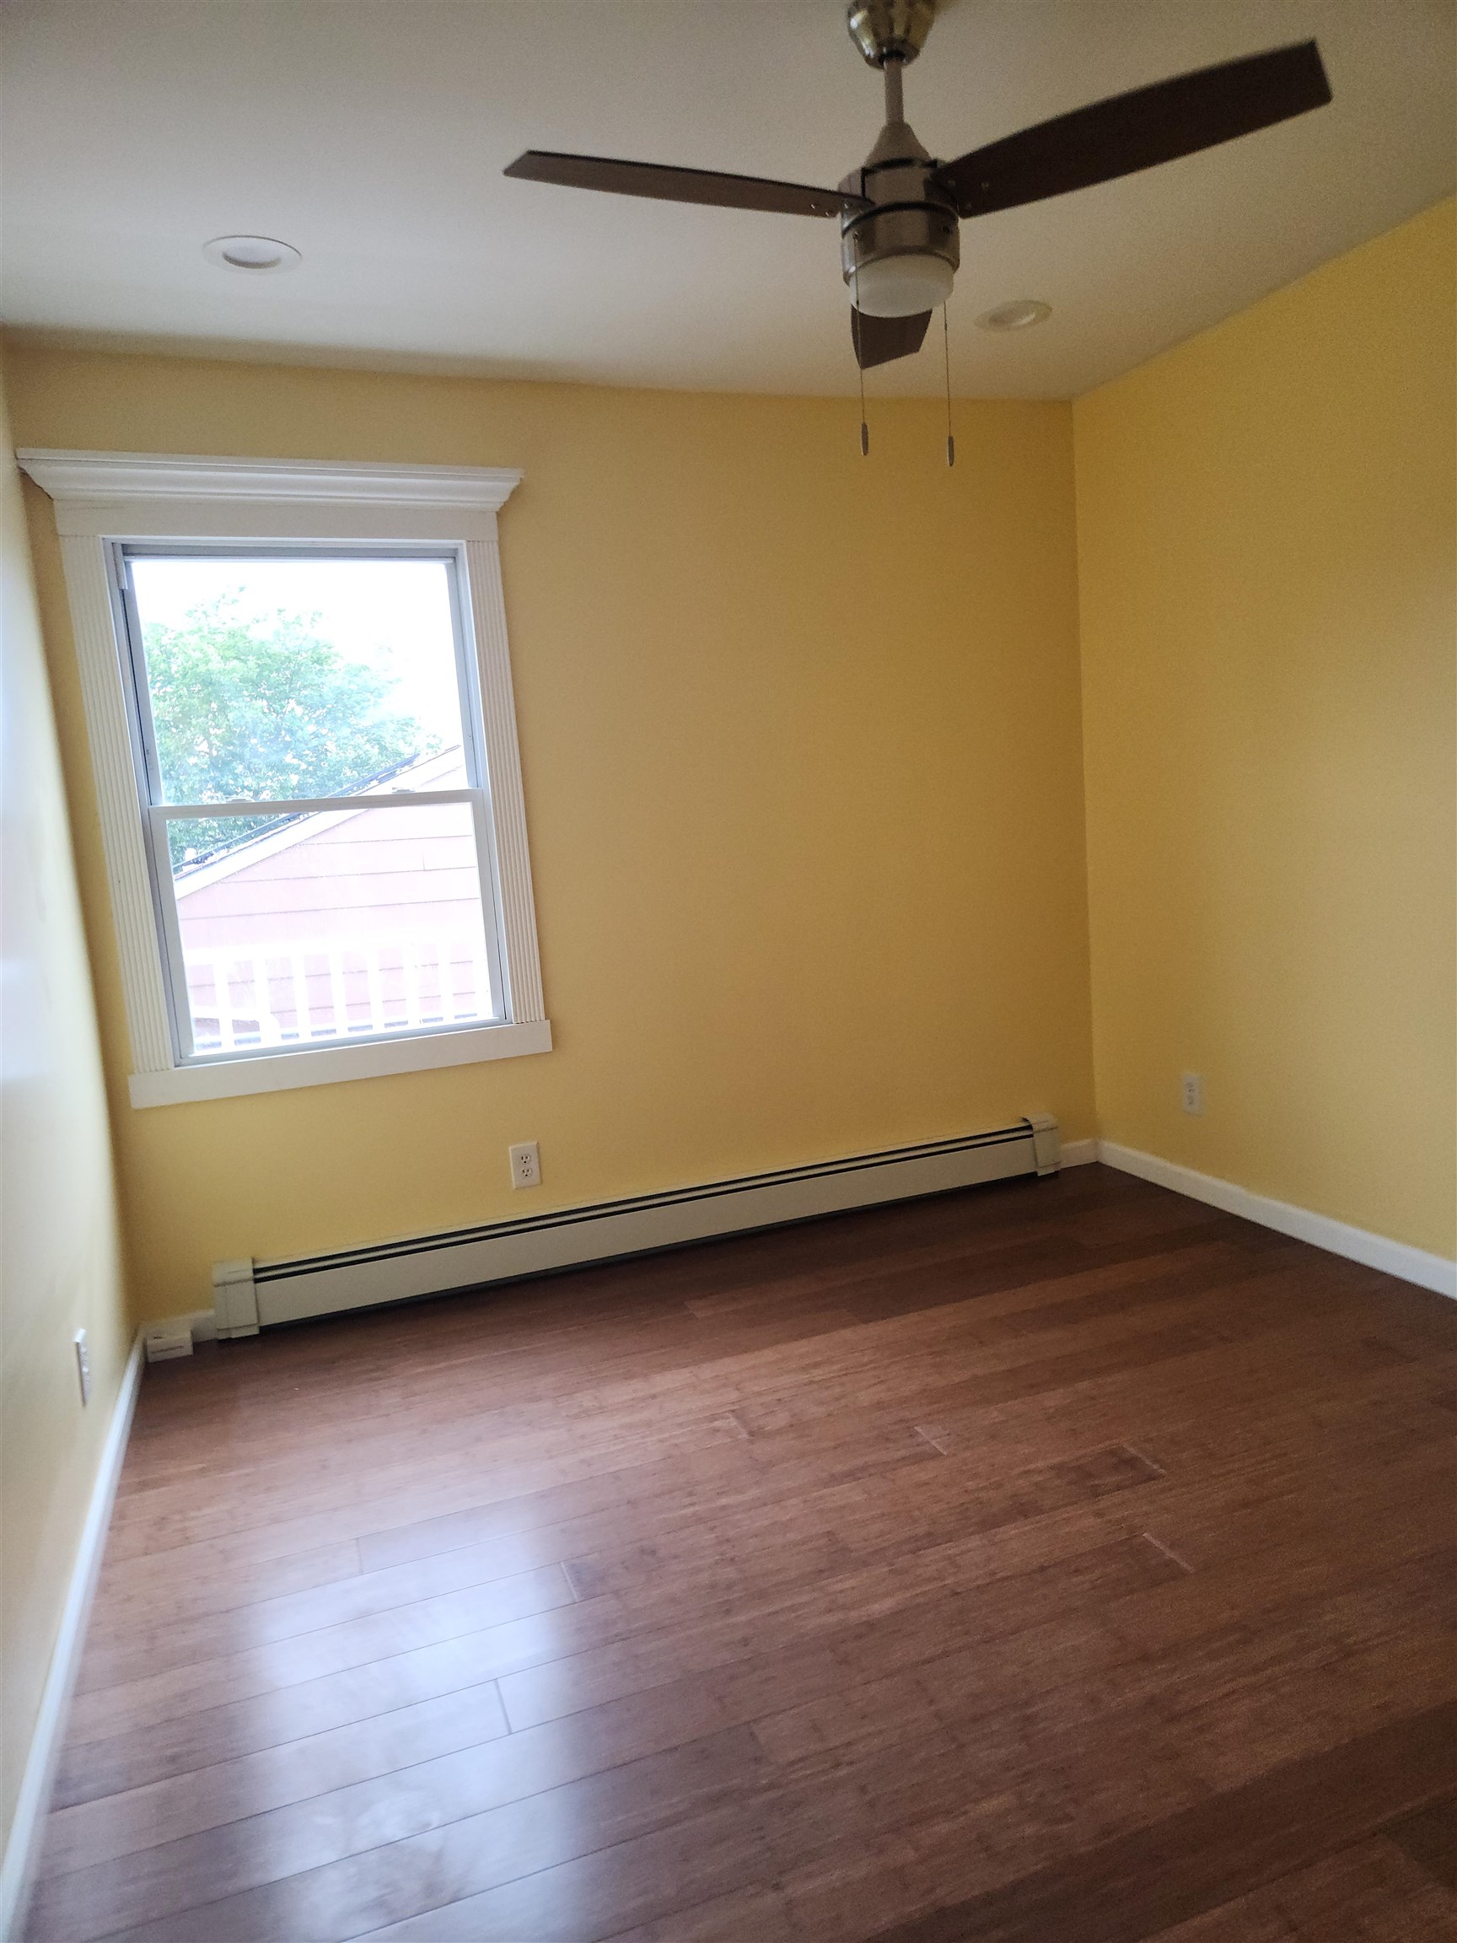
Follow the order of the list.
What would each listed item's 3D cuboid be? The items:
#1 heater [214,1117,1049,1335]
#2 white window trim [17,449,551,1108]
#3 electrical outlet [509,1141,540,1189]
[{"bbox_3d":[-0.125,0.717,3.804,2.585,0.183,0.070,-7,8,-21],"label":"heater"},{"bbox_3d":[-1.042,-0.489,3.317,1.185,1.571,0.075,-7,8,-21],"label":"white window trim"},{"bbox_3d":[-0.570,0.549,3.644,0.079,0.122,0.008,-7,8,-21],"label":"electrical outlet"}]

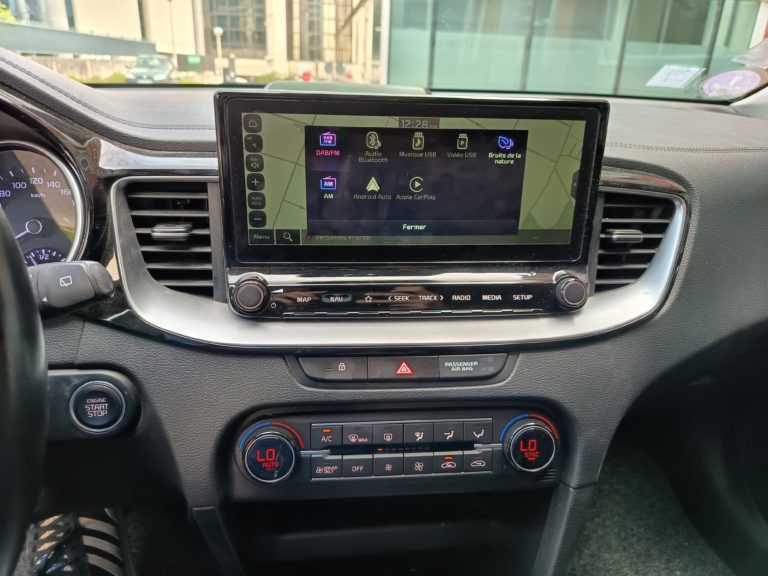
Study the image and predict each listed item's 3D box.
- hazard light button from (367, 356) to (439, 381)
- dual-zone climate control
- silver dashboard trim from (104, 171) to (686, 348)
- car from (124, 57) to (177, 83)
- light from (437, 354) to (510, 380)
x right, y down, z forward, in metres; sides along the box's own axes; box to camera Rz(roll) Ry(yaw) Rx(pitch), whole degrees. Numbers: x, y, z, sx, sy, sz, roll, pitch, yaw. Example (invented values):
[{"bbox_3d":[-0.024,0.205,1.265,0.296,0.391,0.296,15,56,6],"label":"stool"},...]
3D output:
[{"bbox_3d":[0.016,0.067,0.444,0.059,0.019,0.014,-1,8,-6],"label":"hazard light button"},{"bbox_3d":[0.015,0.132,0.445,0.265,0.054,0.027,-1,3,-6],"label":"dual-zone climate control"},{"bbox_3d":[0.017,-0.023,0.408,0.415,0.127,0.055,-1,7,-6],"label":"silver dashboard trim"},{"bbox_3d":[-10.810,-9.863,24.600,1.730,1.500,4.050,-4,22,-14],"label":"car"},{"bbox_3d":[0.075,0.067,0.450,0.057,0.019,0.012,-1,8,-6],"label":"light"}]

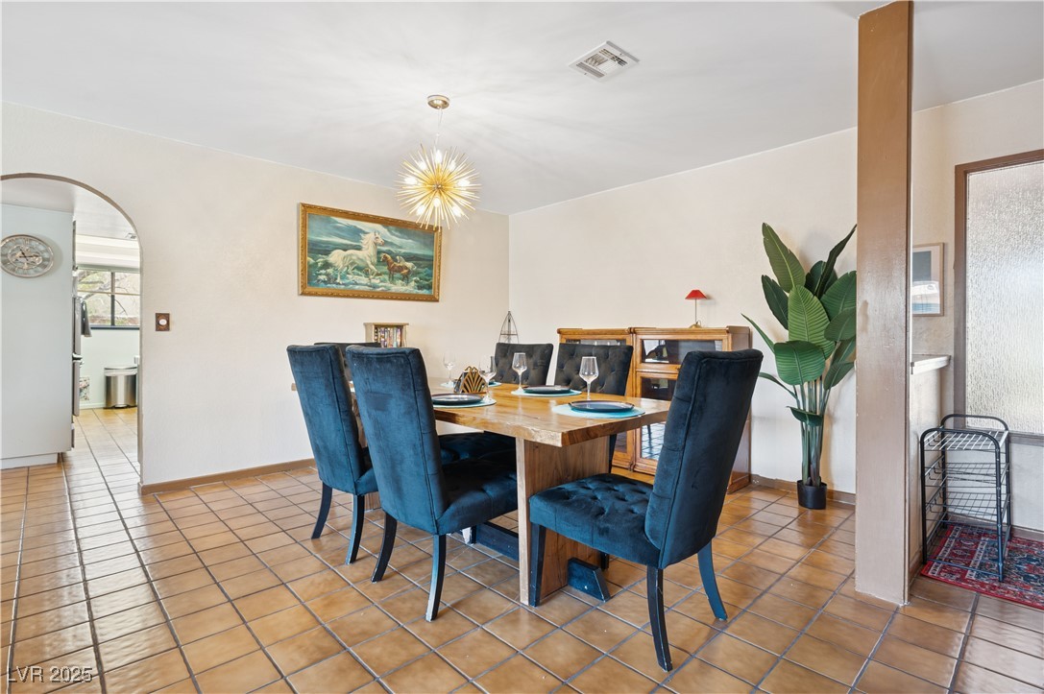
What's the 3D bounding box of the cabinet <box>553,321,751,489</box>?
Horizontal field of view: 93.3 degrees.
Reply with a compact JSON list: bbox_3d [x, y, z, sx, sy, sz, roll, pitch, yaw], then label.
[{"bbox_3d":[1.005,0.421,4.078,0.375,1.147,1.601,-1,1,-44],"label":"cabinet"}]

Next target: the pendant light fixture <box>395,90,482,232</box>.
[{"bbox_3d":[-0.477,-1.058,2.832,0.478,0.727,0.478,0,1,0],"label":"pendant light fixture"}]

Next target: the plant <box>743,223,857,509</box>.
[{"bbox_3d":[1.803,0.115,3.106,0.556,1.802,0.762,-1,1,-44],"label":"plant"}]

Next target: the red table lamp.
[{"bbox_3d":[1.333,-0.292,3.753,0.161,0.303,0.161,-1,1,-44],"label":"red table lamp"}]

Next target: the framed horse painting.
[{"bbox_3d":[-1.293,-0.811,4.458,1.374,0.748,0.052,-1,1,-44],"label":"framed horse painting"}]

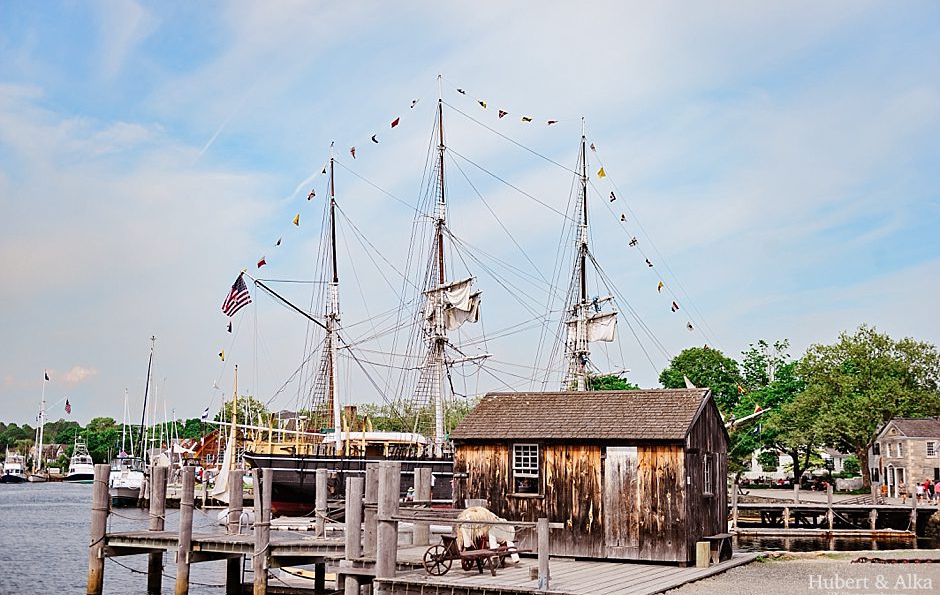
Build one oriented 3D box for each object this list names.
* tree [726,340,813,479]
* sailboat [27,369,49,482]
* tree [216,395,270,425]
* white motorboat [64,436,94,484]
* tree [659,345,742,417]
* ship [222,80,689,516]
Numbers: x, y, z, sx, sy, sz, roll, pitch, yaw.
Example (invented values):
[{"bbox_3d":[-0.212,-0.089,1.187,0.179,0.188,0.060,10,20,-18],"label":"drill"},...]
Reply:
[{"bbox_3d":[32.340,12.363,112.551,10.000,15.800,10.000,1,-9,0],"label":"tree"},{"bbox_3d":[-70.008,21.034,170.716,2.800,17.900,8.500,3,-10,-16],"label":"sailboat"},{"bbox_3d":[-32.456,19.624,148.725,8.500,11.300,8.500,1,-9,0],"label":"tree"},{"bbox_3d":[-62.026,26.545,169.823,4.200,7.200,11.500,7,-11,-33],"label":"white motorboat"},{"bbox_3d":[26.621,13.594,121.458,10.500,16.100,10.500,1,-9,0],"label":"tree"},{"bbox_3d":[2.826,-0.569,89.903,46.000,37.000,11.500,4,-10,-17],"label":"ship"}]

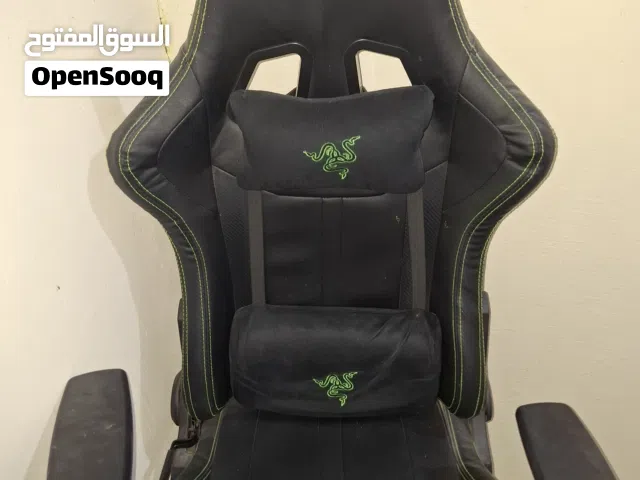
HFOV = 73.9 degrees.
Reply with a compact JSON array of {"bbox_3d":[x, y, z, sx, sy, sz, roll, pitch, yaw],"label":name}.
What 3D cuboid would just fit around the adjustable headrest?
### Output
[{"bbox_3d":[0.015,-0.135,0.595,0.280,0.147,0.090,0,13,0],"label":"adjustable headrest"}]

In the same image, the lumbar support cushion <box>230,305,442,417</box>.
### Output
[{"bbox_3d":[0.026,0.194,0.690,0.335,0.175,0.105,0,10,0],"label":"lumbar support cushion"}]

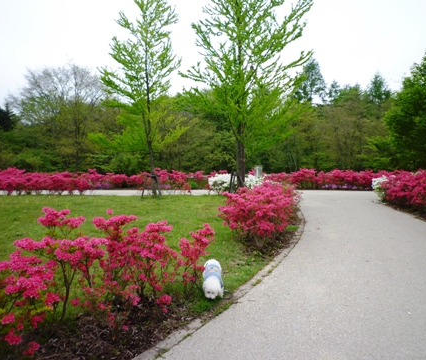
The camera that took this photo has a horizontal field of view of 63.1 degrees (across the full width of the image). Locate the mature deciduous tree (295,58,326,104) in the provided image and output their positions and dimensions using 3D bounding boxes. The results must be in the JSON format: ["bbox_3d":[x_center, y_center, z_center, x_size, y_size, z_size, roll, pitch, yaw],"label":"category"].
[{"bbox_3d":[12.556,-8.143,44.646,4.500,14.764,4.500,0,3,0],"label":"mature deciduous tree"}]

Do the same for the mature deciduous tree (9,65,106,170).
[{"bbox_3d":[-13.981,-5.204,30.777,8.600,10.291,8.000,0,3,0],"label":"mature deciduous tree"}]

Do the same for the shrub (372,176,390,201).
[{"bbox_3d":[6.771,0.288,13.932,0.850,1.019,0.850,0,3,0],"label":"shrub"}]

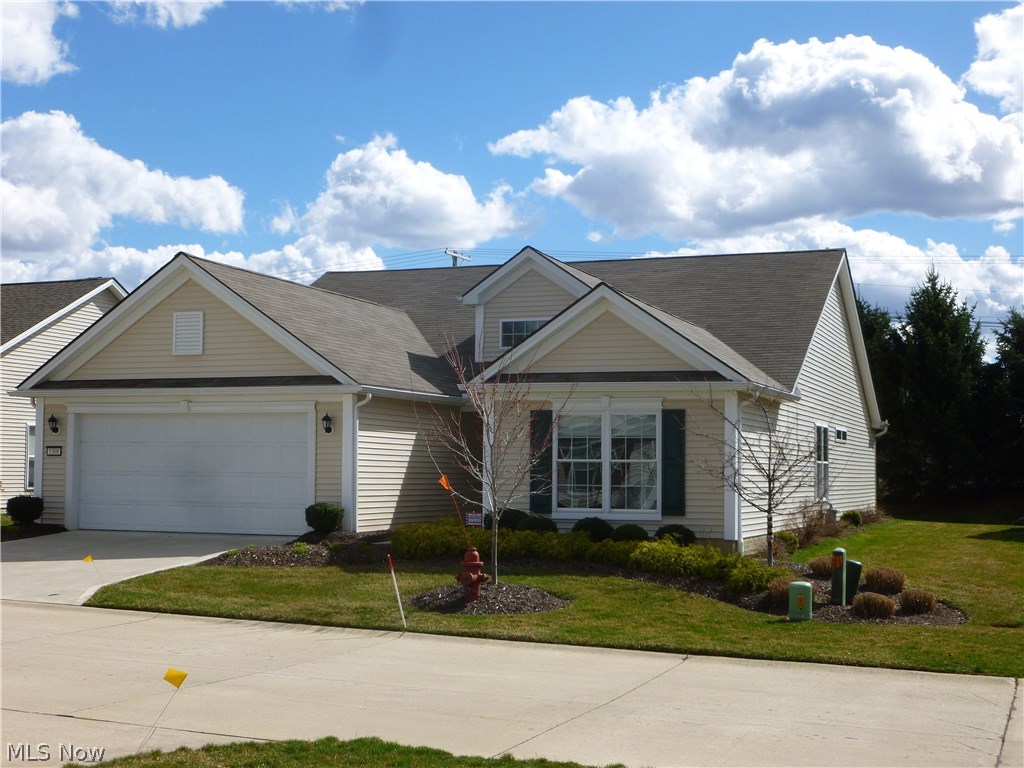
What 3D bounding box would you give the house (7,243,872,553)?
[{"bbox_3d":[0.704,-0.018,33.105,13.760,6.480,20.780,-1,-4,20],"label":"house"}]

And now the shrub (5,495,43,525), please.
[{"bbox_3d":[-8.862,2.302,25.300,0.700,0.570,0.680,-1,-4,20],"label":"shrub"}]

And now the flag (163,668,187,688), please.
[{"bbox_3d":[-2.033,1.779,8.400,0.125,0.105,0.035,32,0,-5],"label":"flag"}]

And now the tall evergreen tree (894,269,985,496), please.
[{"bbox_3d":[16.143,0.019,52.500,3.600,8.700,3.600,-1,-4,20],"label":"tall evergreen tree"}]

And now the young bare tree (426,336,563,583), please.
[{"bbox_3d":[-0.233,1.005,18.500,1.900,3.300,1.800,0,-3,0],"label":"young bare tree"}]

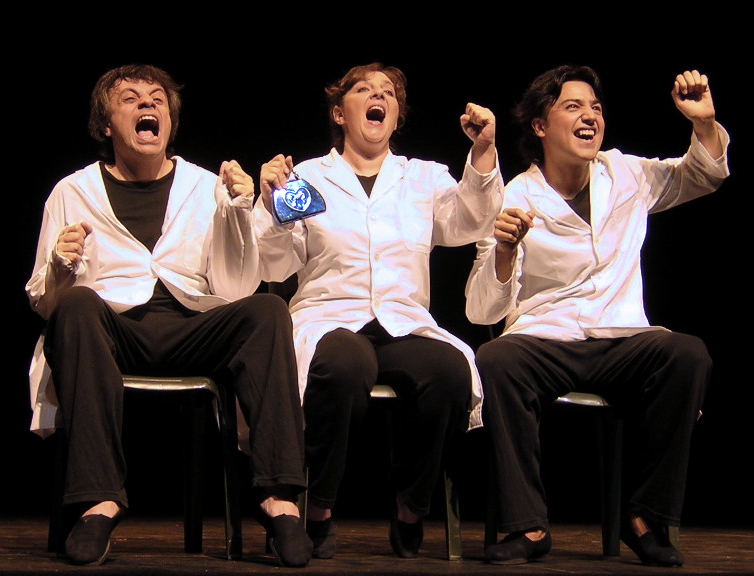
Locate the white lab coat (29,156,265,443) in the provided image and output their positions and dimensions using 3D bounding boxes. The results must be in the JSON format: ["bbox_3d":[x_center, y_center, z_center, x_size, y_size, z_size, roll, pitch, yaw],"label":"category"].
[{"bbox_3d":[-0.575,0.002,3.249,0.550,0.780,0.520,3,-9,-12],"label":"white lab coat"}]

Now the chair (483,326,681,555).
[{"bbox_3d":[0.530,0.329,3.534,0.430,0.810,0.510,3,-9,-14],"label":"chair"}]

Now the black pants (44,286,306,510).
[{"bbox_3d":[-0.500,0.285,3.113,0.570,0.520,0.600,3,-9,-14],"label":"black pants"}]

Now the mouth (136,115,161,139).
[{"bbox_3d":[-0.569,-0.404,3.203,0.060,0.058,0.040,4,-24,-17],"label":"mouth"}]

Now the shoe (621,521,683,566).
[{"bbox_3d":[0.703,0.652,3.290,0.090,0.090,0.250,4,-4,-18],"label":"shoe"}]

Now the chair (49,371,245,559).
[{"bbox_3d":[-0.599,0.271,3.287,0.430,0.810,0.510,4,-10,-18],"label":"chair"}]

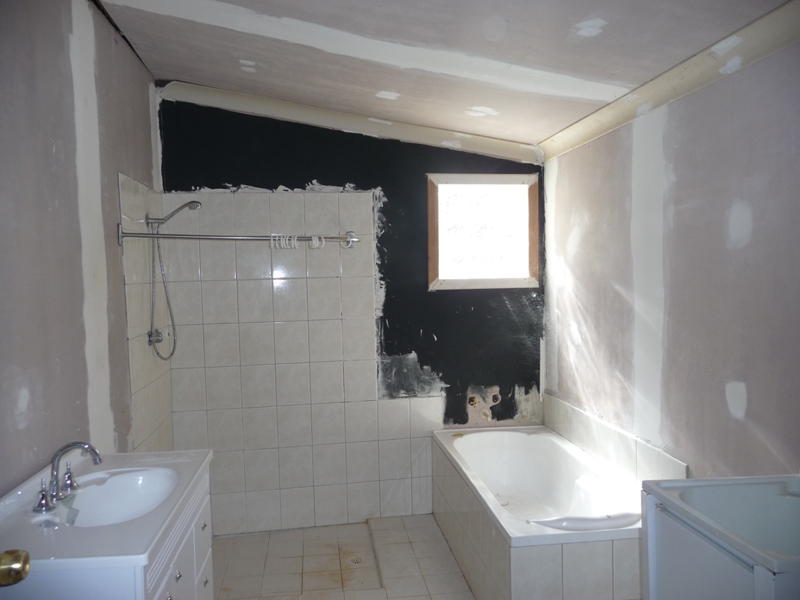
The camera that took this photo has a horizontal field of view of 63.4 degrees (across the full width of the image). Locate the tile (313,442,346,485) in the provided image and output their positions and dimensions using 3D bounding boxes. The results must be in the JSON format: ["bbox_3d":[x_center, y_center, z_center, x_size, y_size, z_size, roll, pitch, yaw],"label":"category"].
[{"bbox_3d":[-0.420,0.992,3.896,0.200,0.250,0.010,-2,3,-10],"label":"tile"}]

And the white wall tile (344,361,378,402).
[{"bbox_3d":[-0.237,0.489,3.905,0.200,0.250,0.010,-2,3,-8],"label":"white wall tile"}]

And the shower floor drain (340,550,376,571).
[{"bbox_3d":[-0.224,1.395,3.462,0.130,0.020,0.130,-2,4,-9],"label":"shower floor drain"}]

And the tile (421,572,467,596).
[{"bbox_3d":[0.227,1.377,3.139,0.192,0.010,0.192,-2,3,-8],"label":"tile"}]

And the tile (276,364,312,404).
[{"bbox_3d":[-0.633,0.501,3.847,0.200,0.250,0.010,-2,3,-8],"label":"tile"}]

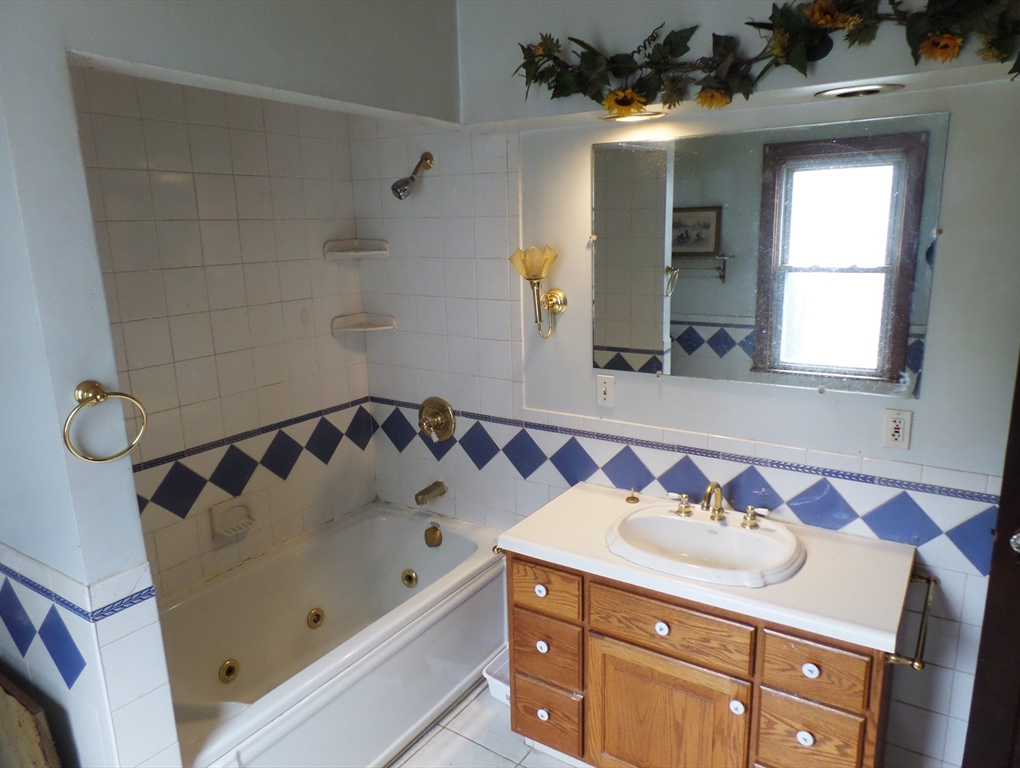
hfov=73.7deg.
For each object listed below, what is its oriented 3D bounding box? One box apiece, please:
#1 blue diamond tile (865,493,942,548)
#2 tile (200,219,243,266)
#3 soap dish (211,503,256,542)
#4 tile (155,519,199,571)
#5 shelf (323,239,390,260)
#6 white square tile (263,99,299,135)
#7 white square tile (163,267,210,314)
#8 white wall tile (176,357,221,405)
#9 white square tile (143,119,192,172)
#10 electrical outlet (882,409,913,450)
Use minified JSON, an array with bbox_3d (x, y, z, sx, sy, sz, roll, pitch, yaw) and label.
[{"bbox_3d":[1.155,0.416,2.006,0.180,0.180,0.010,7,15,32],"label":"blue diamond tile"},{"bbox_3d":[-1.020,-0.497,2.403,0.010,0.150,0.150,8,16,33],"label":"tile"},{"bbox_3d":[-1.019,0.509,2.553,0.090,0.118,0.158,8,16,33],"label":"soap dish"},{"bbox_3d":[-1.179,0.567,2.415,0.013,0.153,0.152,8,16,33],"label":"tile"},{"bbox_3d":[-0.639,-0.562,2.857,0.264,0.088,0.152,-4,14,-11],"label":"shelf"},{"bbox_3d":[-0.860,-0.996,2.553,0.010,0.115,0.151,7,15,32],"label":"white square tile"},{"bbox_3d":[-1.104,-0.315,2.319,0.010,0.155,0.151,8,16,33],"label":"white square tile"},{"bbox_3d":[-1.104,-0.013,2.403,0.013,0.153,0.152,8,16,33],"label":"white wall tile"},{"bbox_3d":[-1.117,-0.774,2.221,0.013,0.153,0.152,8,16,33],"label":"white square tile"},{"bbox_3d":[1.116,0.134,1.956,0.071,0.116,0.012,7,15,32],"label":"electrical outlet"}]

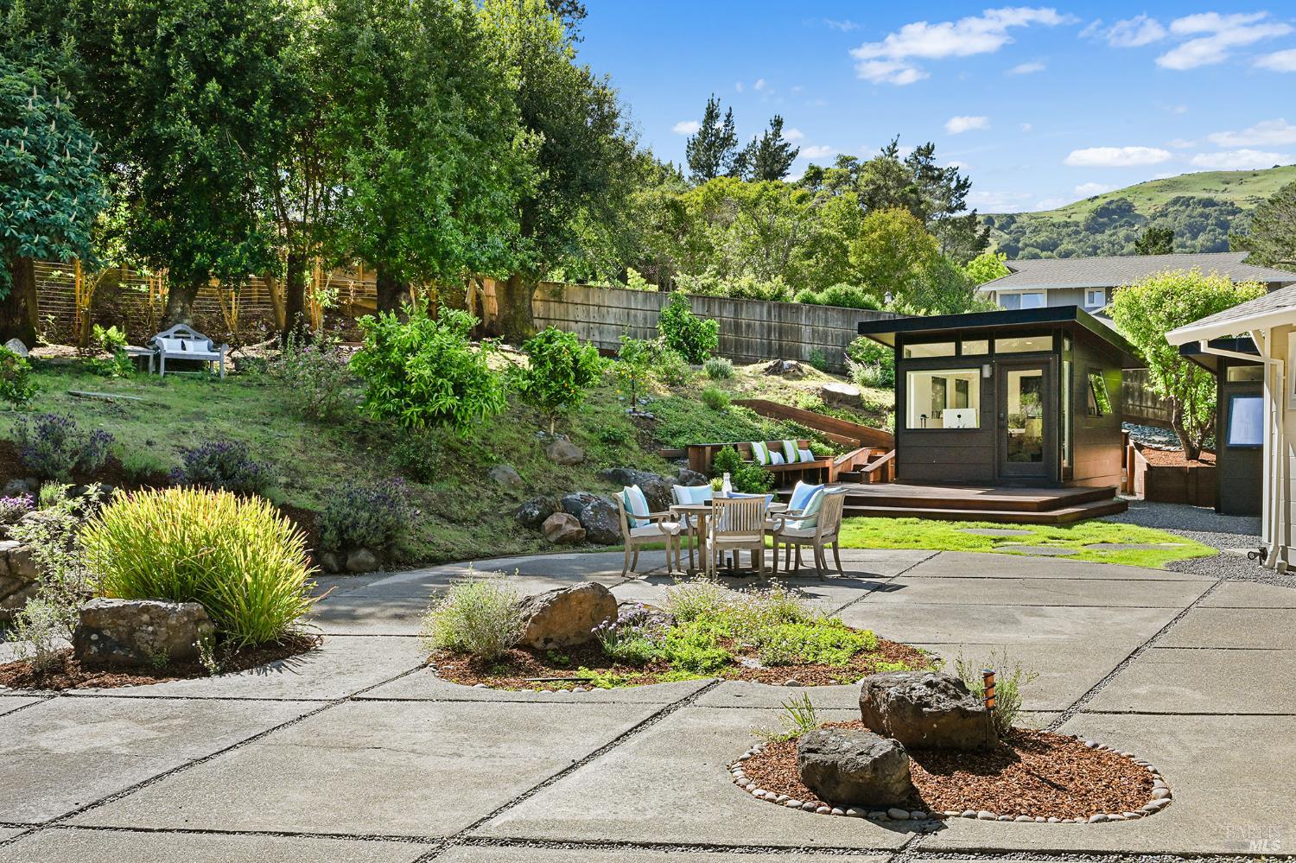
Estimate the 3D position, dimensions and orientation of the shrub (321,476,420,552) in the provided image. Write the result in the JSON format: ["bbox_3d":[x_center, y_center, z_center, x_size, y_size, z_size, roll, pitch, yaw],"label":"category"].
[{"bbox_3d":[-3.258,0.973,13.402,1.150,0.880,1.000,0,0,-11],"label":"shrub"}]

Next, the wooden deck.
[{"bbox_3d":[4.839,1.099,18.655,4.900,0.280,5.000,0,0,33],"label":"wooden deck"}]

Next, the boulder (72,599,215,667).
[{"bbox_3d":[-3.437,1.371,7.850,0.900,0.420,0.550,0,0,-12],"label":"boulder"}]

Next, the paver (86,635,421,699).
[{"bbox_3d":[-2.300,1.565,7.620,2.100,0.100,2.050,0,0,4],"label":"paver"}]

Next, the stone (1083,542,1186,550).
[{"bbox_3d":[6.297,1.485,14.900,1.300,0.060,0.800,0,0,0],"label":"stone"}]

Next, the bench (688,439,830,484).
[{"bbox_3d":[2.130,0.660,20.100,0.650,0.830,4.900,0,0,29],"label":"bench"}]

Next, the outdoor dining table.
[{"bbox_3d":[0.898,1.182,12.903,1.280,0.730,1.280,0,0,0],"label":"outdoor dining table"}]

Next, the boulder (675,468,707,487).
[{"bbox_3d":[0.673,0.760,17.802,0.520,0.420,0.450,0,0,11],"label":"boulder"}]

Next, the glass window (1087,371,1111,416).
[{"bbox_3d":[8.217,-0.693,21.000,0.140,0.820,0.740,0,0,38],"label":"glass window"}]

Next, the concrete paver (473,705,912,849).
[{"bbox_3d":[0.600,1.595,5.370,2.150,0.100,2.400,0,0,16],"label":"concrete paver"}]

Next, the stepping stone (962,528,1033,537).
[{"bbox_3d":[4.982,1.443,16.400,1.030,0.060,0.800,0,0,0],"label":"stepping stone"}]

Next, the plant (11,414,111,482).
[{"bbox_3d":[-6.207,0.161,12.200,1.000,0.710,0.880,0,0,-27],"label":"plant"}]

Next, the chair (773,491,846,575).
[{"bbox_3d":[1.720,1.098,12.352,0.610,0.890,0.600,0,0,41],"label":"chair"}]

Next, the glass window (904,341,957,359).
[{"bbox_3d":[5.126,-1.465,20.897,0.970,0.260,0.060,0,0,35],"label":"glass window"}]

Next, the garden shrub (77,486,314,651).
[{"bbox_3d":[-3.494,0.994,9.000,1.750,1.130,1.600,0,0,0],"label":"garden shrub"}]

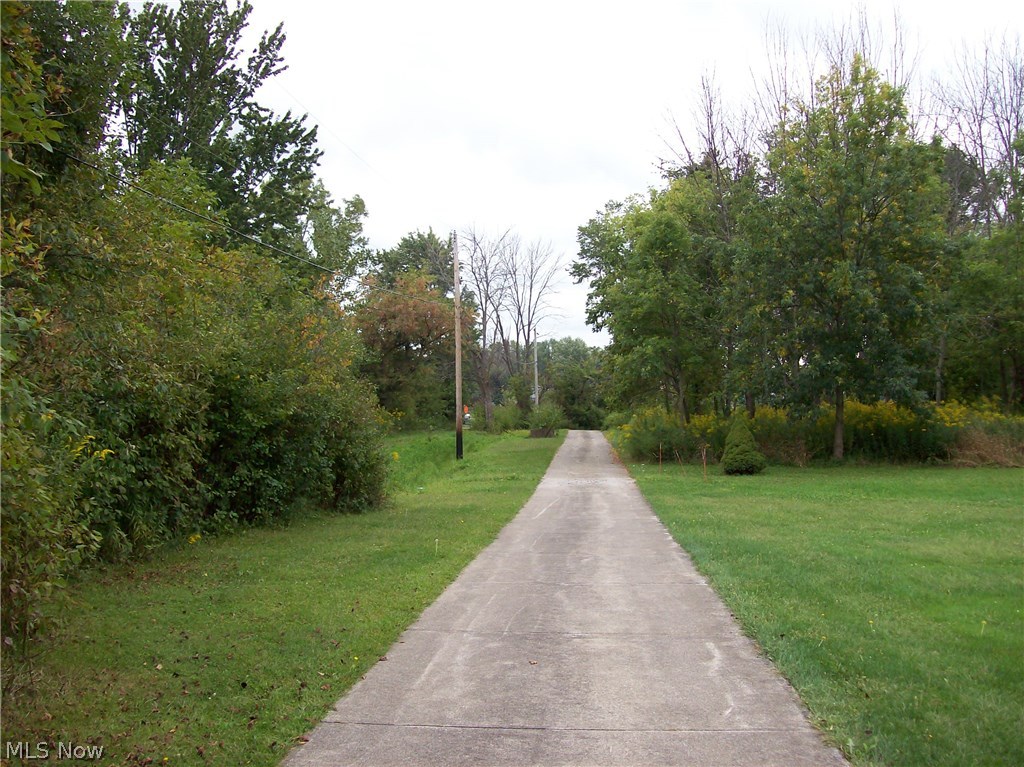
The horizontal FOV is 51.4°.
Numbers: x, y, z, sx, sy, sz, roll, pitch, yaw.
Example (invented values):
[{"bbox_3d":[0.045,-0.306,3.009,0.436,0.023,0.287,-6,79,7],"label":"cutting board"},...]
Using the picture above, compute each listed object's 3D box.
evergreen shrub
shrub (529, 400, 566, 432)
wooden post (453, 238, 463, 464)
[{"bbox_3d":[7.601,2.027,34.800,1.430,1.890,1.430,-1,-2,0],"label":"evergreen shrub"},{"bbox_3d":[2.268,2.108,68.000,2.400,2.050,2.300,-1,-2,0],"label":"shrub"},{"bbox_3d":[-2.151,-1.499,42.000,0.260,9.070,0.260,-1,-2,0],"label":"wooden post"}]

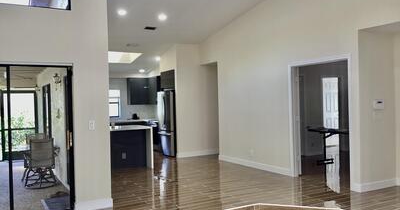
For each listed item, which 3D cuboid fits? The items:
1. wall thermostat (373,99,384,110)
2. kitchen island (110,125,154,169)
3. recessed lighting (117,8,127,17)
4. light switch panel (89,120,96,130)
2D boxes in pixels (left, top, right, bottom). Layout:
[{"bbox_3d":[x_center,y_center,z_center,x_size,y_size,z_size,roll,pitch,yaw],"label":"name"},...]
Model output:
[{"bbox_3d":[2.821,-0.004,5.644,0.195,0.146,0.035,-1,0,-27],"label":"wall thermostat"},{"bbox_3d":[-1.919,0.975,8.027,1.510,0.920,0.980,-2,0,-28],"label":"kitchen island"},{"bbox_3d":[-1.585,-1.888,7.275,0.170,0.030,0.170,-2,-9,-28],"label":"recessed lighting"},{"bbox_3d":[-1.480,0.274,4.908,0.074,0.120,0.012,-2,0,-28],"label":"light switch panel"}]

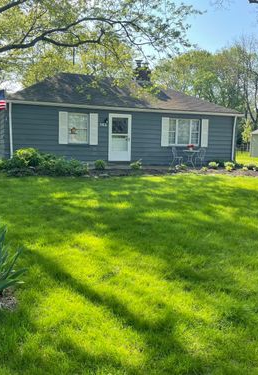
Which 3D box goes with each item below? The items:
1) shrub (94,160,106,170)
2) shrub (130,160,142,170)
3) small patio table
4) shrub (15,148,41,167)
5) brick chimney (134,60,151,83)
[{"bbox_3d":[-1.257,-0.937,16.000,0.470,0.430,0.450,-2,7,-25],"label":"shrub"},{"bbox_3d":[0.289,-0.978,16.700,0.490,0.430,0.460,-2,7,-25],"label":"shrub"},{"bbox_3d":[2.910,-1.330,17.400,0.740,0.740,0.740,1,6,0],"label":"small patio table"},{"bbox_3d":[-3.919,-1.147,14.500,1.020,0.720,0.880,-2,7,-25],"label":"shrub"},{"bbox_3d":[0.771,-6.385,20.669,0.680,1.200,0.600,-2,7,-25],"label":"brick chimney"}]

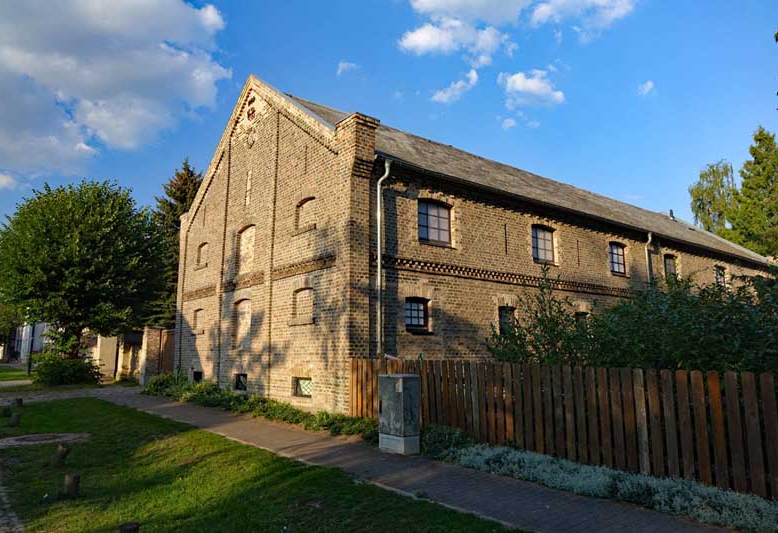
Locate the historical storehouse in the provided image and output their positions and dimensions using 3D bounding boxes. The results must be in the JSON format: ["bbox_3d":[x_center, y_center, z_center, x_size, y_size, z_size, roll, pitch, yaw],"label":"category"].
[{"bbox_3d":[6.559,0.382,24.380,28.000,9.850,11.800,7,-12,-38],"label":"historical storehouse"}]

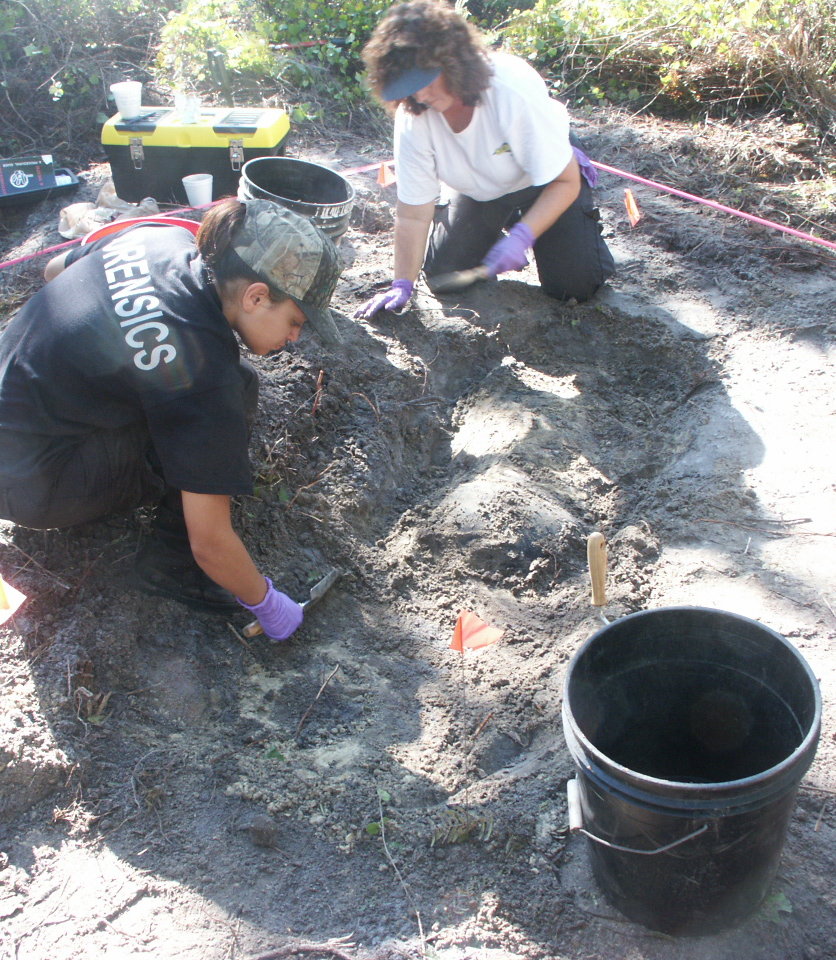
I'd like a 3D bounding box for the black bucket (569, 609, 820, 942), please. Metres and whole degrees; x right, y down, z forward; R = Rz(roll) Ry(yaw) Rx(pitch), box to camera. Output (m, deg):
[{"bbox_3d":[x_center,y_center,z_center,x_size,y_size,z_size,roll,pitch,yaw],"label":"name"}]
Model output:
[{"bbox_3d":[0.358,0.397,1.378,0.303,0.350,0.303,-6,34,4],"label":"black bucket"}]

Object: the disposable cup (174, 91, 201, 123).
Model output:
[{"bbox_3d":[-0.747,-1.207,3.338,0.088,0.100,0.088,-1,34,0],"label":"disposable cup"}]

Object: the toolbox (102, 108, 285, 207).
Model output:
[{"bbox_3d":[-0.724,-1.099,3.473,0.570,0.250,0.270,4,34,7],"label":"toolbox"}]

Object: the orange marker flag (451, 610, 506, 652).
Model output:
[{"bbox_3d":[0.098,0.263,1.762,0.100,0.090,0.050,7,35,12],"label":"orange marker flag"}]

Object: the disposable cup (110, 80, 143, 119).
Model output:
[{"bbox_3d":[-0.954,-1.246,3.397,0.100,0.108,0.100,-1,34,0],"label":"disposable cup"}]

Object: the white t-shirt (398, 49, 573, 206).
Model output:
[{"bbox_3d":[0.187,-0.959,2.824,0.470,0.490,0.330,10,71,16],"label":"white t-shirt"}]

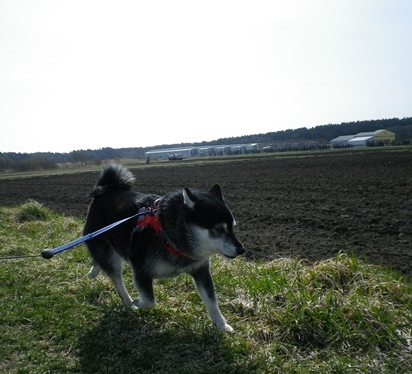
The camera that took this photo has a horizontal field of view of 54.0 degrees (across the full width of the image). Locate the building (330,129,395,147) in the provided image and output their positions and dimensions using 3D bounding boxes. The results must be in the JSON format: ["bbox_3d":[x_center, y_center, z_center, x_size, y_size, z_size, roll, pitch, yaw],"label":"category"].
[{"bbox_3d":[64.121,-20.217,165.000,13.000,7.000,26.000,-5,5,-16],"label":"building"}]

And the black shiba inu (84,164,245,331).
[{"bbox_3d":[-0.167,0.203,1.450,0.660,0.520,0.250,0,6,37],"label":"black shiba inu"}]

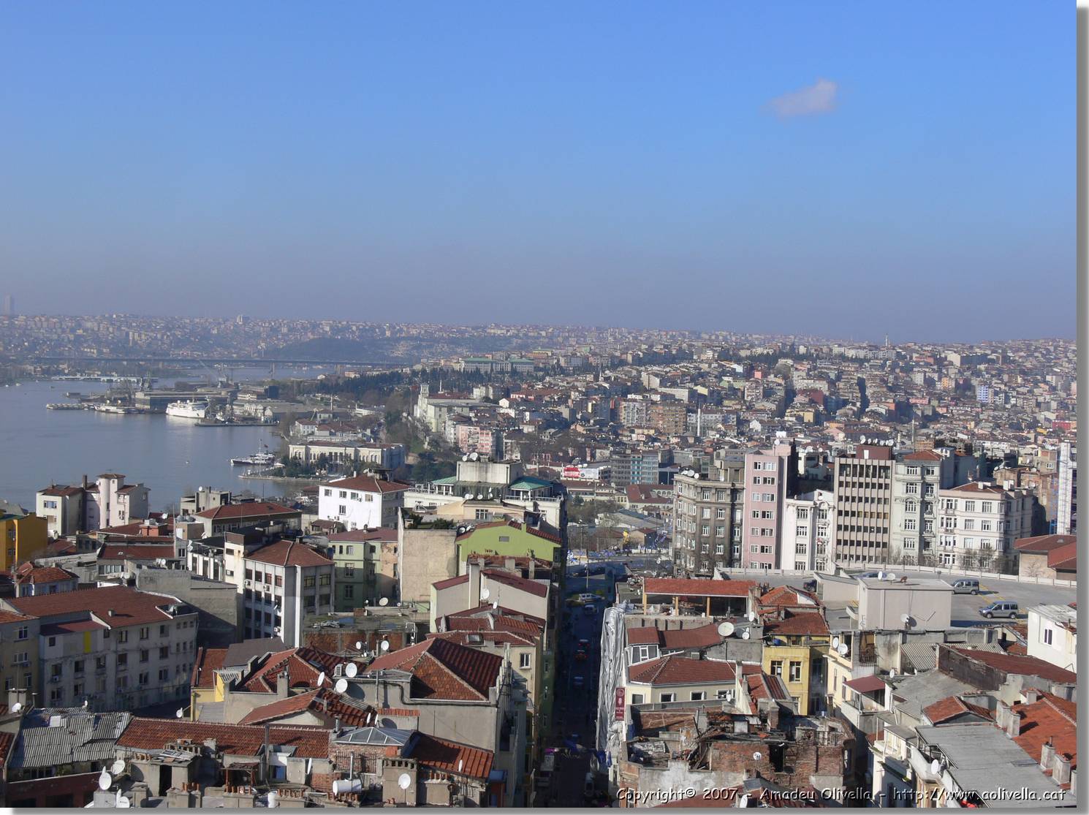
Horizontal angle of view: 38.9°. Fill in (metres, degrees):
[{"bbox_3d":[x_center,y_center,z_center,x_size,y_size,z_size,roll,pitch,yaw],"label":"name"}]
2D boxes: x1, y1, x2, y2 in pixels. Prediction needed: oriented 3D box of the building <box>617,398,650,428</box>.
[{"bbox_3d":[72.710,5.419,1261.966,26.000,24.420,14.000,1,3,-5],"label":"building"}]

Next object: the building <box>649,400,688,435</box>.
[{"bbox_3d":[93.884,7.197,1159.685,20.000,24.300,17.000,0,3,-26],"label":"building"}]

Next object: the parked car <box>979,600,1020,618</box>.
[{"bbox_3d":[52.019,23.110,176.851,4.280,1.820,1.790,1,3,-4],"label":"parked car"}]

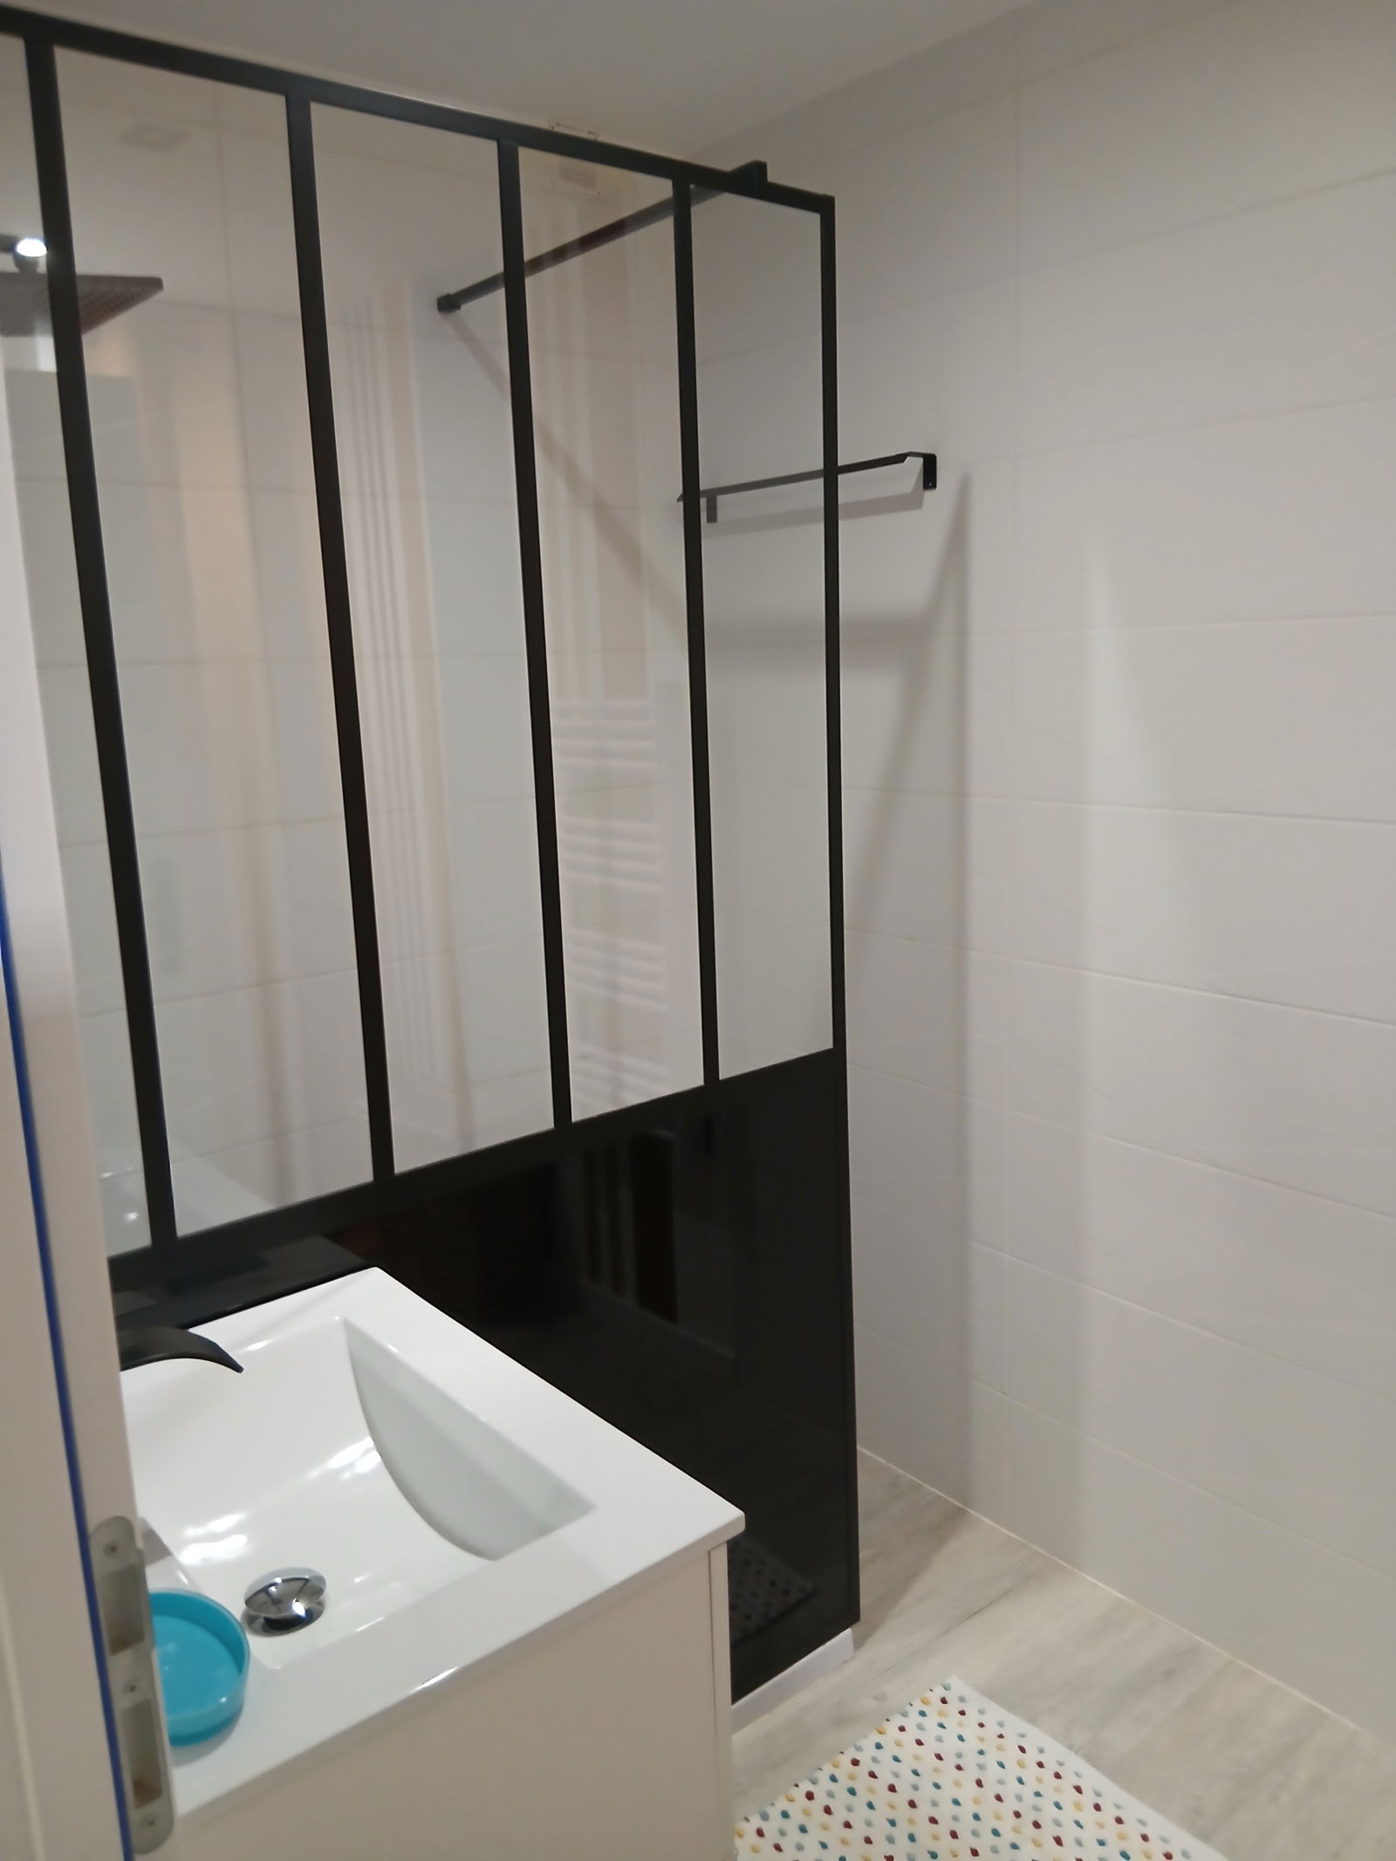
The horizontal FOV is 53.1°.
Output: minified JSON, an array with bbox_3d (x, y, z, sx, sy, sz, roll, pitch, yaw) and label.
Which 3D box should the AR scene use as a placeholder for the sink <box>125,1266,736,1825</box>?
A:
[{"bbox_3d":[-0.331,0.512,1.156,0.460,0.150,0.605,-11,14,-38],"label":"sink"}]

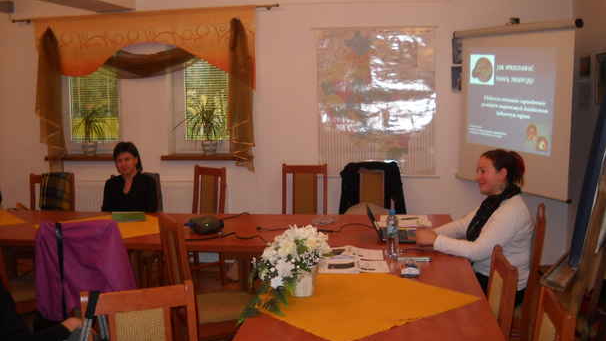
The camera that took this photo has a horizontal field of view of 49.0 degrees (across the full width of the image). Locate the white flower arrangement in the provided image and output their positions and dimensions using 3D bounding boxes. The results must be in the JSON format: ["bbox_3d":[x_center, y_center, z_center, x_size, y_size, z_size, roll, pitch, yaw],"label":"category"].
[{"bbox_3d":[-0.066,0.389,2.732,0.370,0.300,0.360,0,8,8],"label":"white flower arrangement"}]

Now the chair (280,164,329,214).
[{"bbox_3d":[-0.008,0.446,5.370,0.420,0.940,0.480,0,8,7],"label":"chair"}]

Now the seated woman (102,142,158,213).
[{"bbox_3d":[-1.213,0.408,4.775,0.450,1.210,0.620,-1,8,1],"label":"seated woman"}]

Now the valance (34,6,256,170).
[{"bbox_3d":[-1.411,-0.720,5.993,1.970,1.450,0.150,0,7,8],"label":"valance"}]

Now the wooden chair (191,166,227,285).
[{"bbox_3d":[-0.909,0.459,5.372,0.420,0.940,0.480,7,11,43],"label":"wooden chair"}]

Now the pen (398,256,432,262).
[{"bbox_3d":[0.551,0.432,3.290,0.155,0.014,0.014,0,8,3],"label":"pen"}]

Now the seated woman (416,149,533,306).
[{"bbox_3d":[0.890,0.527,3.467,0.600,1.270,0.480,1,8,13],"label":"seated woman"}]

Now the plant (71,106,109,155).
[{"bbox_3d":[-1.968,-0.369,6.145,0.330,0.450,0.310,0,8,8],"label":"plant"}]

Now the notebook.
[{"bbox_3d":[0.534,0.277,3.847,0.320,0.210,0.350,0,7,8],"label":"notebook"}]

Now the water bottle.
[{"bbox_3d":[0.448,0.323,3.345,0.064,0.244,0.064,0,7,8],"label":"water bottle"}]

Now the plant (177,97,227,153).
[{"bbox_3d":[-0.915,-0.414,6.118,0.440,0.500,0.400,0,7,8],"label":"plant"}]

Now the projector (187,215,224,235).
[{"bbox_3d":[-0.595,0.322,4.135,0.180,0.080,0.220,-4,8,-22],"label":"projector"}]

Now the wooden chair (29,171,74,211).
[{"bbox_3d":[-1.949,0.519,5.043,0.420,0.940,0.480,-1,8,0],"label":"wooden chair"}]

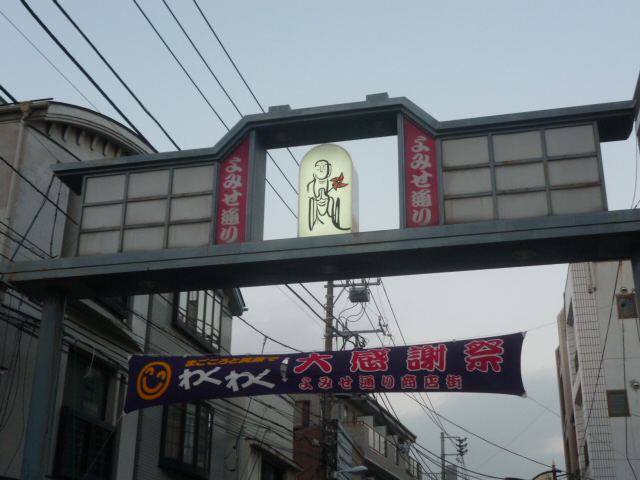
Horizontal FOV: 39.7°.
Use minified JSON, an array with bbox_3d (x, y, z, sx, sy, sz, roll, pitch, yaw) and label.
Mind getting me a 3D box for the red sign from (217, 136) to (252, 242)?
[{"bbox_3d":[-1.088,-0.632,11.208,0.376,1.464,0.120,-5,-22,13],"label":"red sign"}]

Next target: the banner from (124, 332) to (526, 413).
[{"bbox_3d":[-0.048,1.597,10.489,4.810,0.730,0.100,-5,-22,13],"label":"banner"}]

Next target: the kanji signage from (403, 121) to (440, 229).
[{"bbox_3d":[1.223,-0.830,10.690,0.376,1.464,0.120,-5,-22,13],"label":"kanji signage"}]

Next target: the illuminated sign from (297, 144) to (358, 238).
[{"bbox_3d":[0.115,-0.540,11.089,0.660,1.250,0.450,-5,-22,13],"label":"illuminated sign"}]

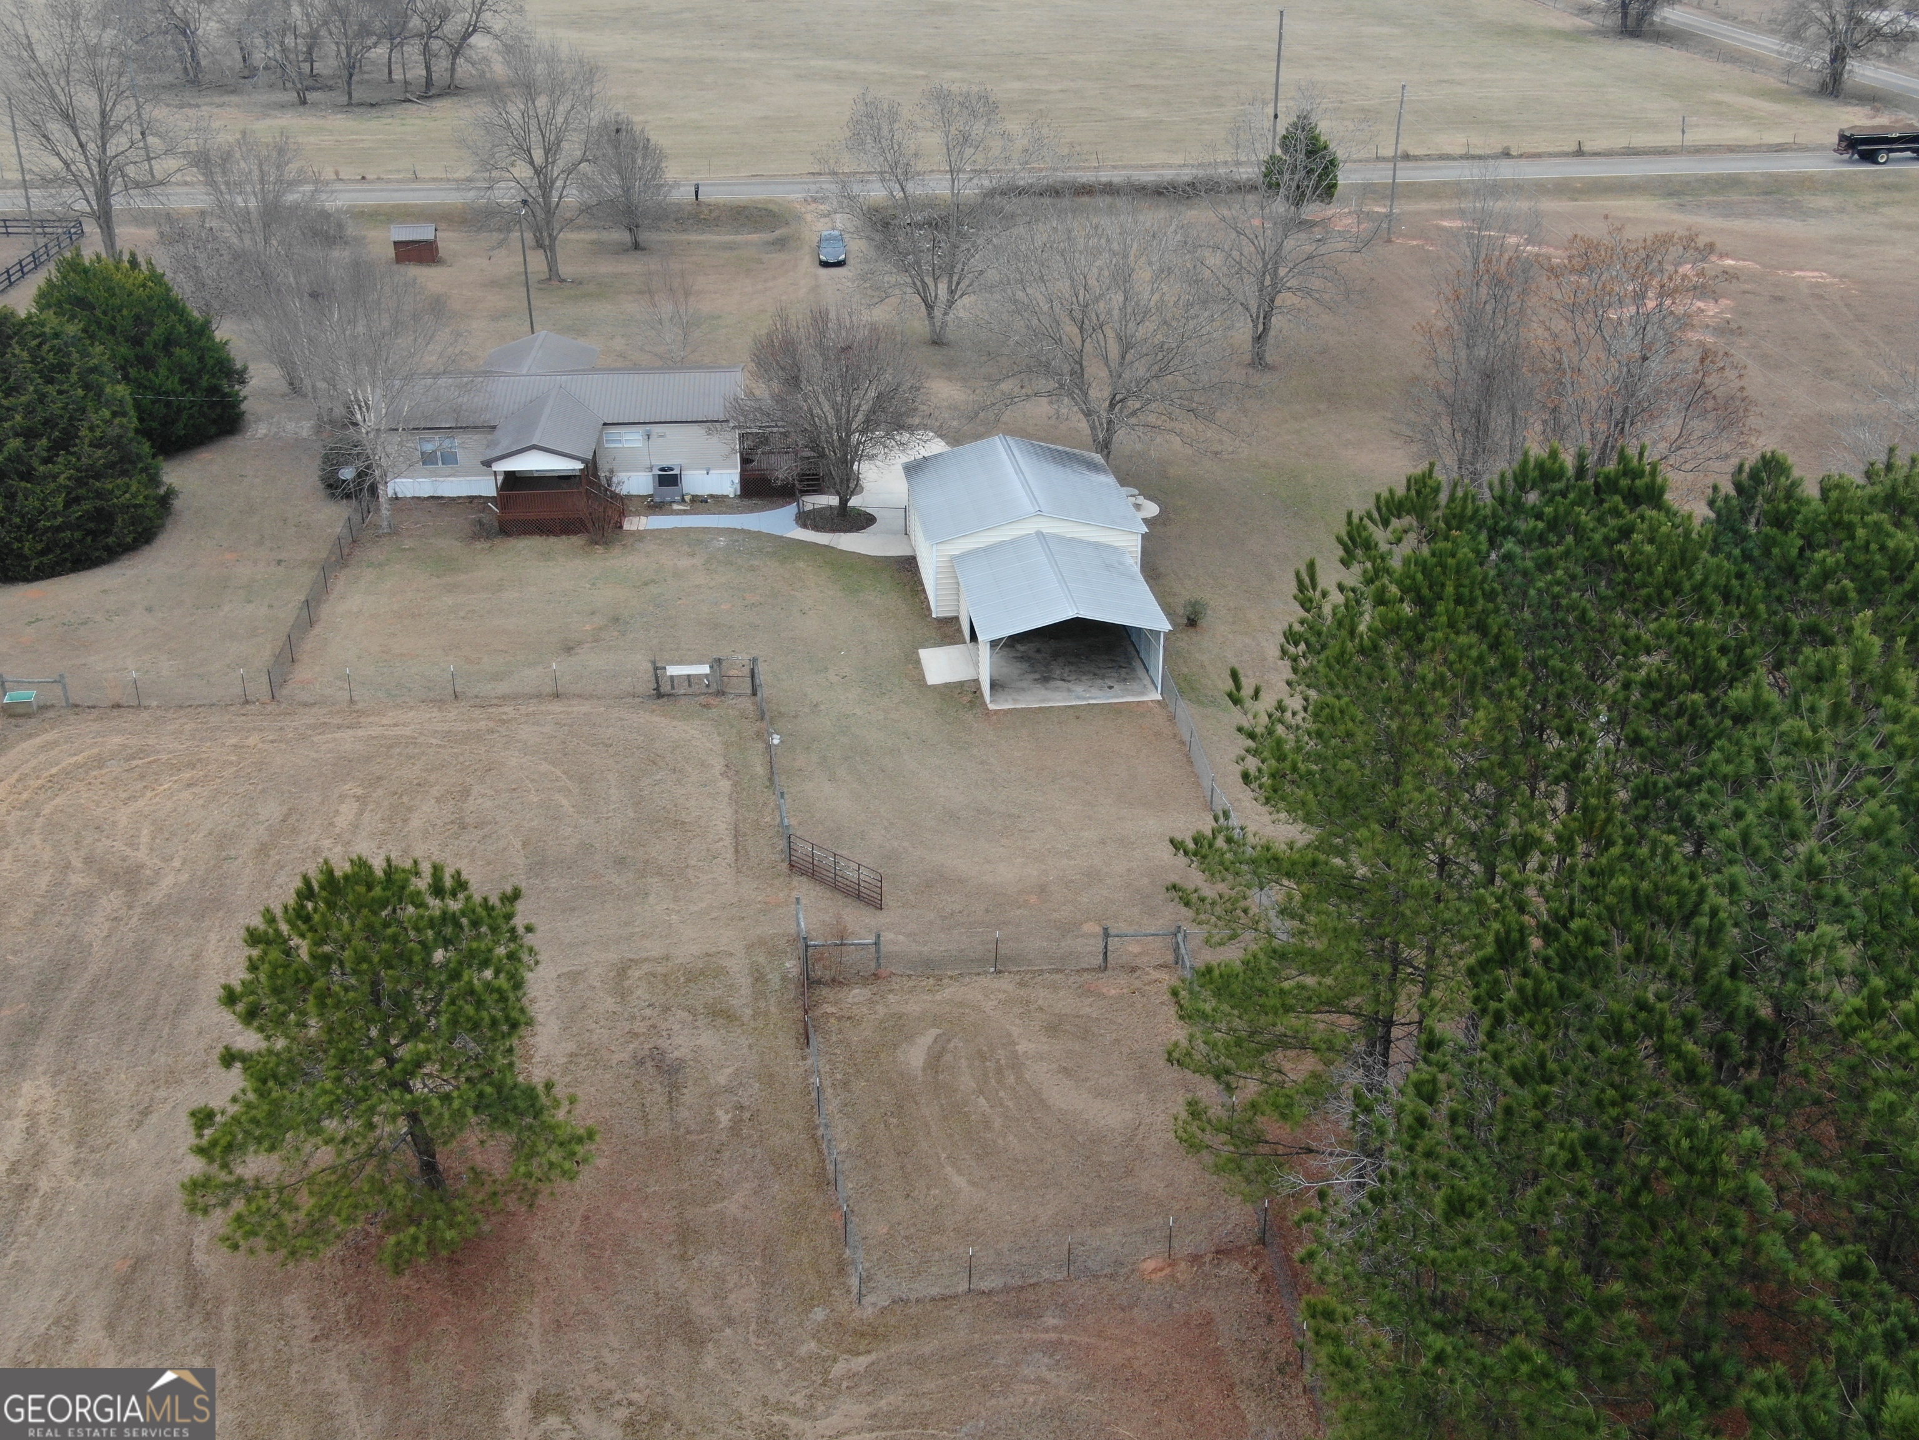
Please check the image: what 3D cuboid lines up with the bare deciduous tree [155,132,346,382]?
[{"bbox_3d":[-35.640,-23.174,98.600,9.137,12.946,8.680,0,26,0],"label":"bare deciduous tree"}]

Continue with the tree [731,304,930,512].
[{"bbox_3d":[-5.551,-12.879,81.723,8.402,8.952,7.981,0,26,0],"label":"tree"}]

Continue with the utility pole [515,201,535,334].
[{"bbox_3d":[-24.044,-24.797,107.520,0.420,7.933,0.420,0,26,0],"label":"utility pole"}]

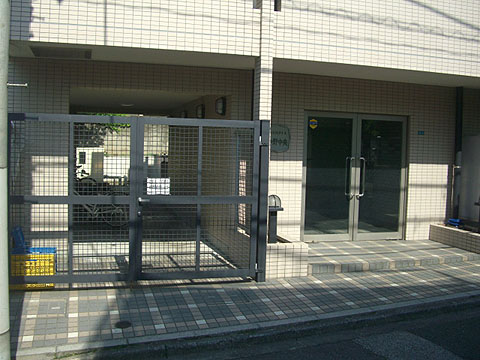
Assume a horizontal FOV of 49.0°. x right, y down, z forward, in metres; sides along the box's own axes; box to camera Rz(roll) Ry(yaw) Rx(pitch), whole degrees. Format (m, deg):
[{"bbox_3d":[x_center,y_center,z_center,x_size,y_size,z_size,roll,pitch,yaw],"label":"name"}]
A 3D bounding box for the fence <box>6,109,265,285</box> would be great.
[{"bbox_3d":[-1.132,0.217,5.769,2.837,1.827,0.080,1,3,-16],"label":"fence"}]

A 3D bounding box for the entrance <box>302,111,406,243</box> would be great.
[{"bbox_3d":[1.804,-0.036,8.105,1.803,1.992,0.160,1,3,-16],"label":"entrance"}]

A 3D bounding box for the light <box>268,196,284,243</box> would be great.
[{"bbox_3d":[0.427,0.513,6.762,0.220,0.638,0.220,1,3,-16],"label":"light"}]

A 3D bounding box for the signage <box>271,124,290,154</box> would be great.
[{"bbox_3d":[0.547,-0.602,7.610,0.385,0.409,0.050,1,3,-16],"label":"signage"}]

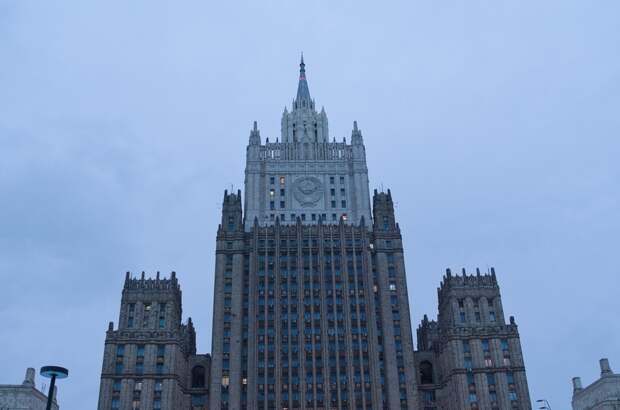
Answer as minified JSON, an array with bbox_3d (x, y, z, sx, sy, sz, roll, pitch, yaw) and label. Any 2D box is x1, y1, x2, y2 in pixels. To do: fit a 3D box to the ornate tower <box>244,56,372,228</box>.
[{"bbox_3d":[-1.890,-25.180,251.150,45.740,89.670,29.000,0,-25,-2],"label":"ornate tower"}]

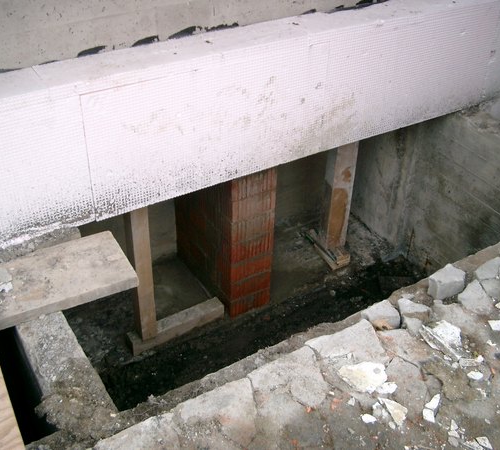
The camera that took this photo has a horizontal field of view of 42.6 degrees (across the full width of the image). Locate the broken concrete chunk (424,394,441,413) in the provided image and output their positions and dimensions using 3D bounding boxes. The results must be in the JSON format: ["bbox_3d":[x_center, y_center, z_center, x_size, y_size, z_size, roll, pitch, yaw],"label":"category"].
[{"bbox_3d":[0.558,0.540,1.956,0.033,0.020,0.070,21,37,29],"label":"broken concrete chunk"}]

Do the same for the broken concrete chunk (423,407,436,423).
[{"bbox_3d":[0.565,0.609,2.029,0.034,0.025,0.051,5,36,4],"label":"broken concrete chunk"}]

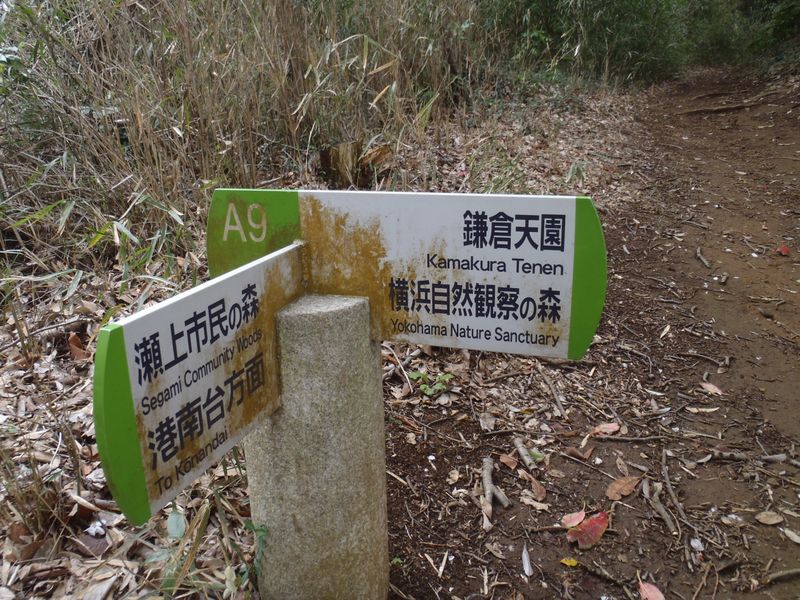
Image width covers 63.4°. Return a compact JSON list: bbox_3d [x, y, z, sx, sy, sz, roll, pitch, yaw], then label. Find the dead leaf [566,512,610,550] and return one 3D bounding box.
[{"bbox_3d":[0.431,0.526,1.484,0.130,0.025,0.070,-13,20,-35],"label":"dead leaf"}]

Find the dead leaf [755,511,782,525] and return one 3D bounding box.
[{"bbox_3d":[0.790,0.467,1.389,0.051,0.010,0.037,-10,21,-22],"label":"dead leaf"}]

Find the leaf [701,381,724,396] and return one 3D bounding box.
[{"bbox_3d":[1.063,0.303,2.204,0.040,0.018,0.100,-7,18,-19],"label":"leaf"}]

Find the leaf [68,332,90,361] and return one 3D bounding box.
[{"bbox_3d":[-1.217,0.177,2.465,0.080,0.090,0.050,-10,19,-27],"label":"leaf"}]

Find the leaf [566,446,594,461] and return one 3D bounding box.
[{"bbox_3d":[0.457,0.385,1.625,0.070,0.022,0.054,-1,20,3],"label":"leaf"}]

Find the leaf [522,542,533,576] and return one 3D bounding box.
[{"bbox_3d":[0.275,0.562,1.401,0.021,0.010,0.105,1,17,5],"label":"leaf"}]

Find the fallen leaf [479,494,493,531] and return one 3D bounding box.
[{"bbox_3d":[0.193,0.466,1.415,0.023,0.025,0.100,-2,20,-1],"label":"fallen leaf"}]

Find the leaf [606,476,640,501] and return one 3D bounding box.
[{"bbox_3d":[0.516,0.431,1.498,0.051,0.018,0.122,12,24,33],"label":"leaf"}]

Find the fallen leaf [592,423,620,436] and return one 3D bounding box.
[{"bbox_3d":[0.551,0.347,1.734,0.094,0.015,0.043,-10,22,-23],"label":"fallen leaf"}]

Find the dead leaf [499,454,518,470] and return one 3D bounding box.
[{"bbox_3d":[0.298,0.444,1.775,0.042,0.020,0.075,-9,18,-24],"label":"dead leaf"}]

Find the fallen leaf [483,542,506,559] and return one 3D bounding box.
[{"bbox_3d":[0.194,0.510,1.312,0.016,0.012,0.052,-10,21,-22],"label":"fallen leaf"}]

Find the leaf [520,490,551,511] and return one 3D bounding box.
[{"bbox_3d":[0.335,0.497,1.600,0.085,0.018,0.040,12,21,37],"label":"leaf"}]

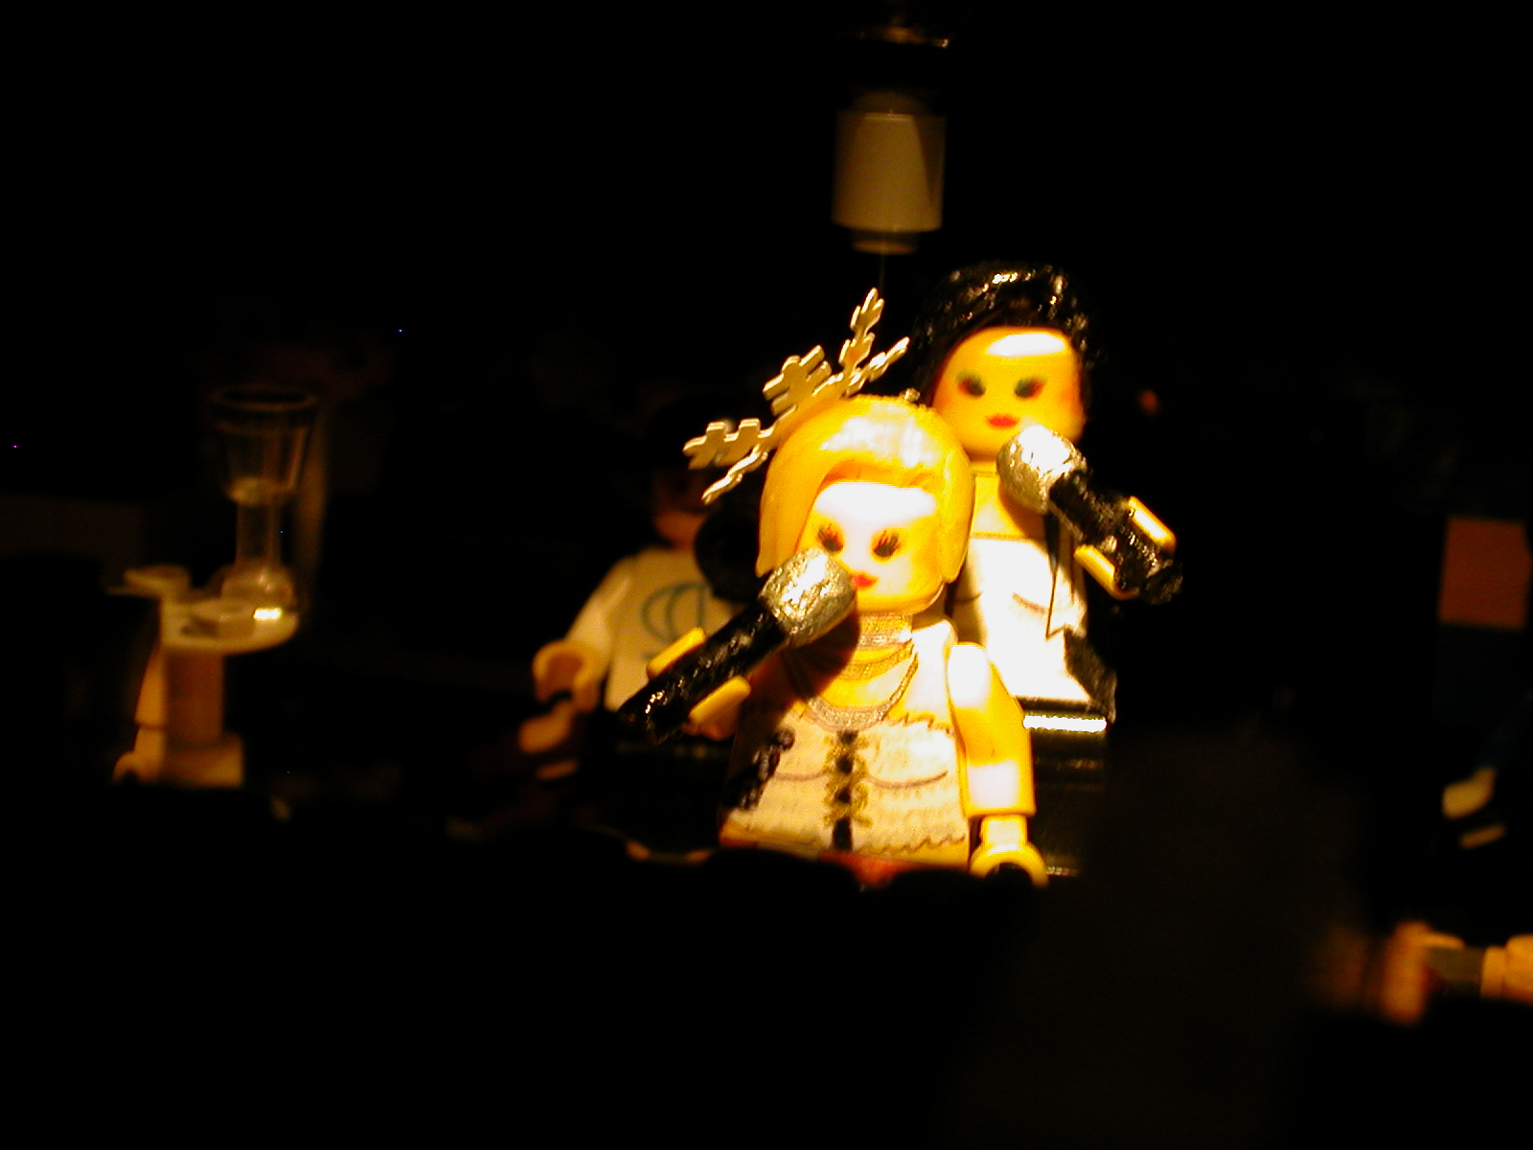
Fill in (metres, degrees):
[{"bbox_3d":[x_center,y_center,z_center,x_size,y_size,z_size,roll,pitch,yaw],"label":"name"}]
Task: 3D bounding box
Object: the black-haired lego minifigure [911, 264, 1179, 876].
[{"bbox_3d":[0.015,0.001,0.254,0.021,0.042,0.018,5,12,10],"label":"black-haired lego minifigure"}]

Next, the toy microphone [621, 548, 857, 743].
[{"bbox_3d":[-0.001,0.004,0.237,0.016,0.004,0.004,-38,9,-9],"label":"toy microphone"}]

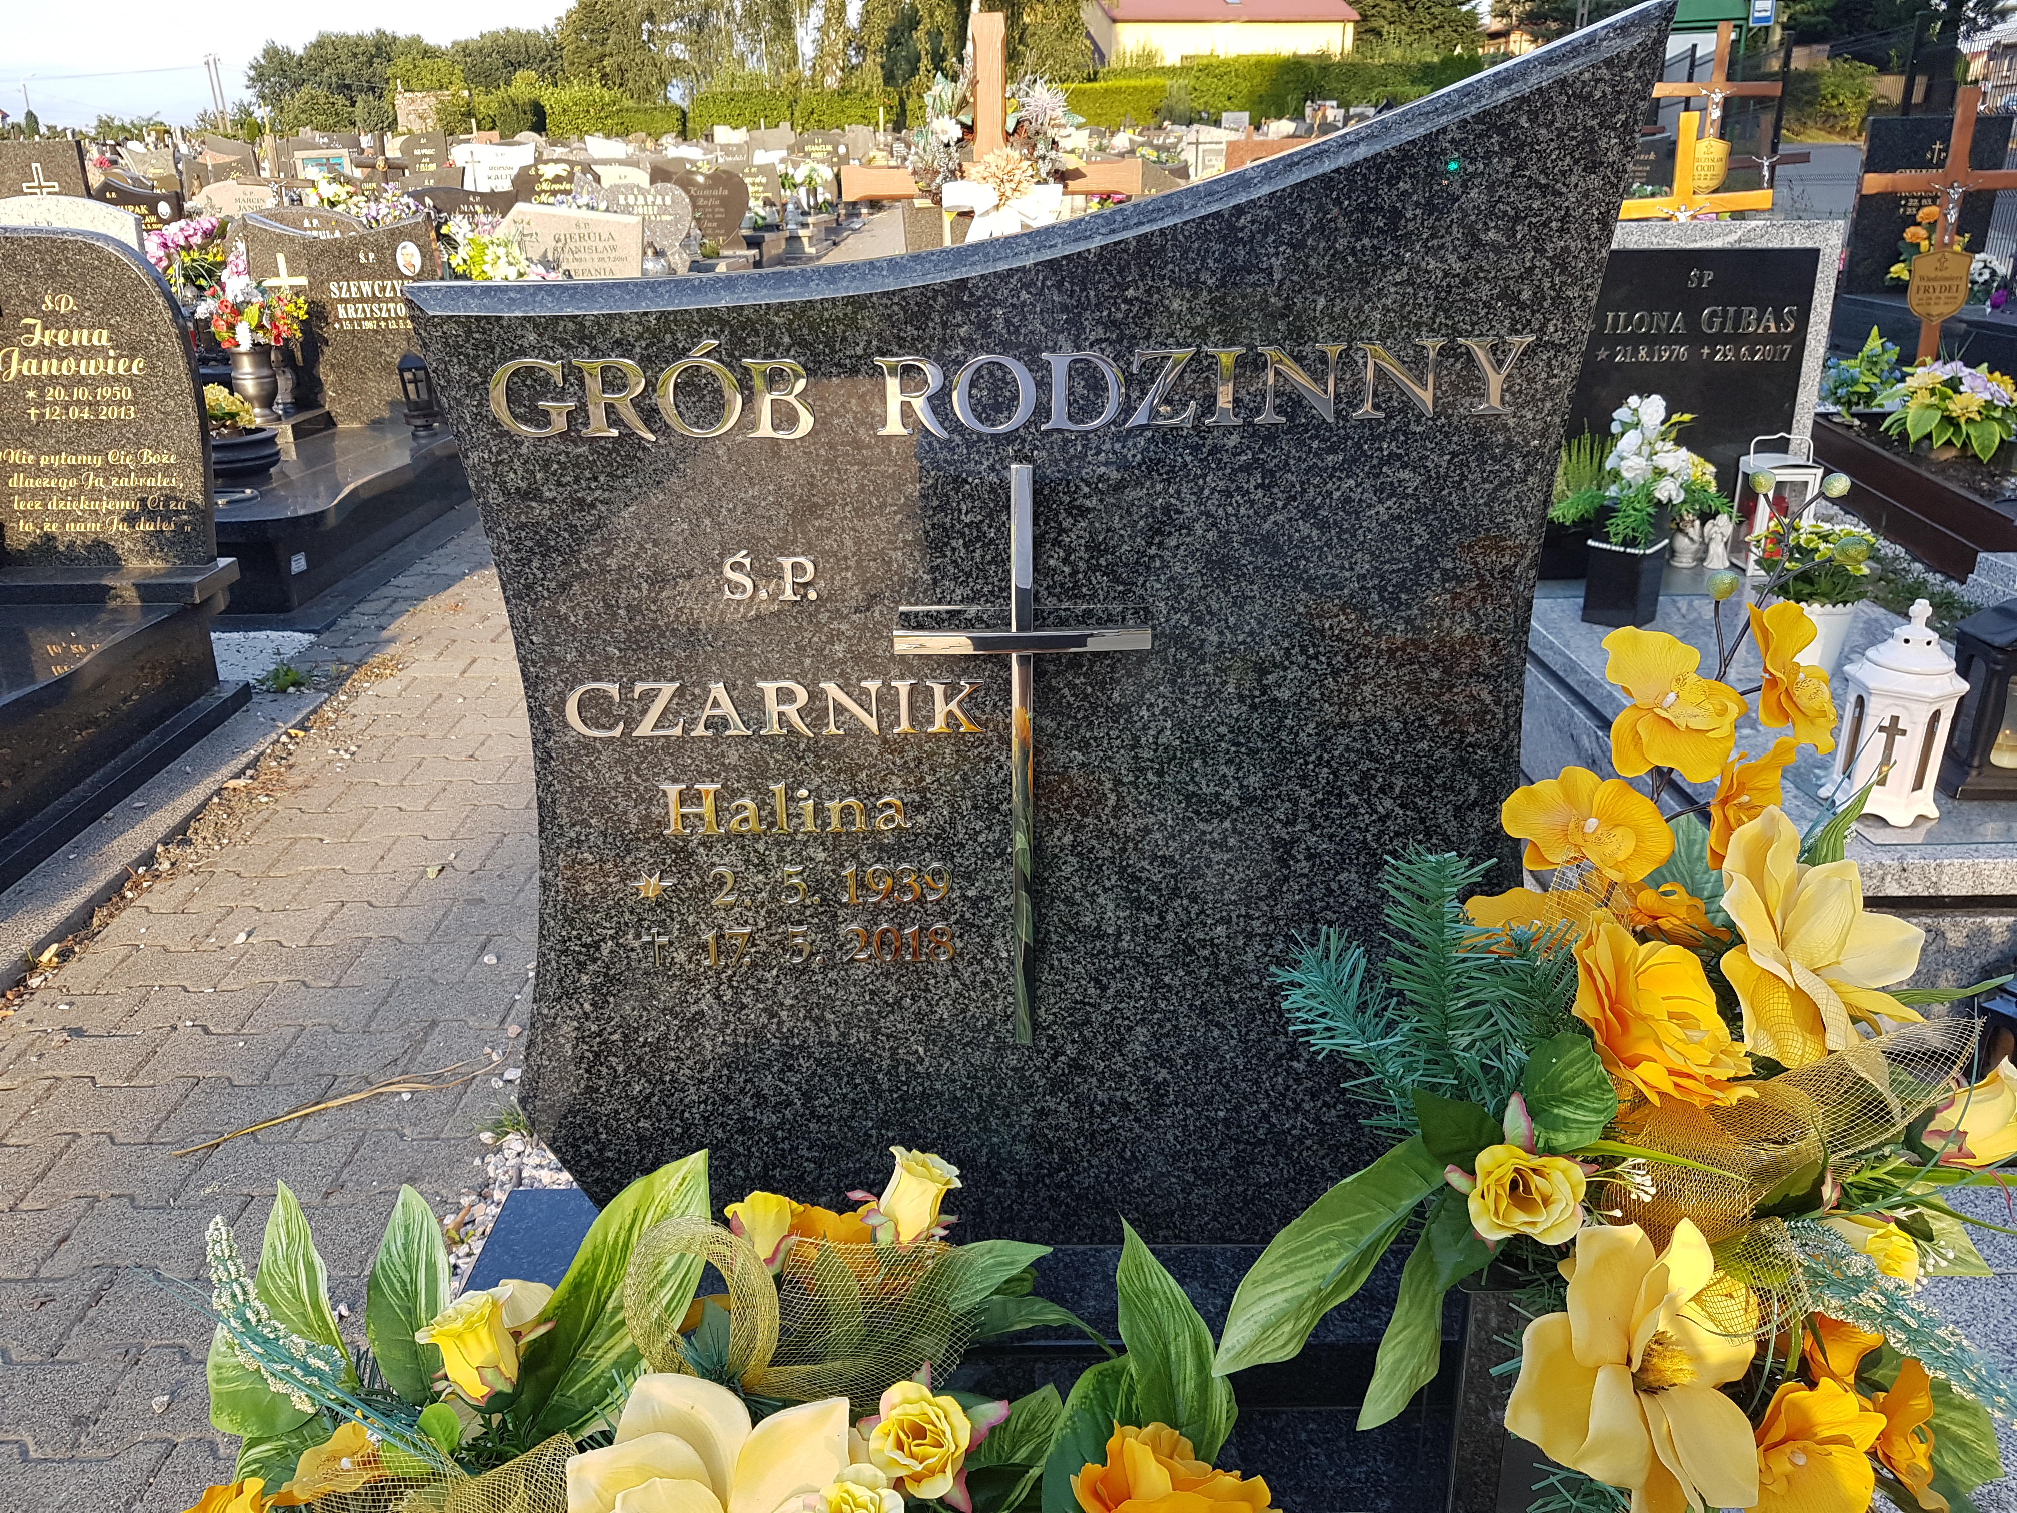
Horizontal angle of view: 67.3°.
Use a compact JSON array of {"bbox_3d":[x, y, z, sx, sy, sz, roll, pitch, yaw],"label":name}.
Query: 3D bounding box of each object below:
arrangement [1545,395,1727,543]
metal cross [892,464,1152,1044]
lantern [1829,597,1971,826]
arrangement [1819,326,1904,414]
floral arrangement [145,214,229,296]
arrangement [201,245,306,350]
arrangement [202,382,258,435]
[{"bbox_3d":[1.200,-0.545,2.881,0.320,0.265,0.250,1,23,6],"label":"arrangement"},{"bbox_3d":[0.015,0.017,1.391,0.227,0.569,0.042,-1,21,1],"label":"metal cross"},{"bbox_3d":[1.231,-0.069,2.089,0.150,0.304,0.135,15,28,34],"label":"lantern"},{"bbox_3d":[3.027,-1.375,5.384,0.270,0.270,0.220,2,23,8],"label":"arrangement"},{"bbox_3d":[-3.889,-2.366,7.143,0.380,0.330,0.310,-6,23,-10],"label":"floral arrangement"},{"bbox_3d":[-2.602,-1.577,5.217,0.325,0.335,0.290,-6,23,-10],"label":"arrangement"},{"bbox_3d":[-2.440,-1.082,4.730,0.180,0.145,0.170,-1,23,1],"label":"arrangement"}]

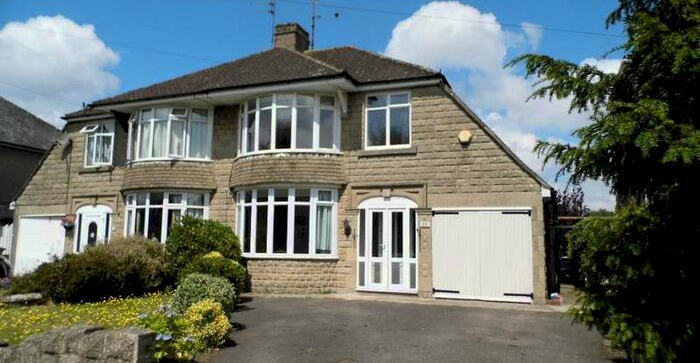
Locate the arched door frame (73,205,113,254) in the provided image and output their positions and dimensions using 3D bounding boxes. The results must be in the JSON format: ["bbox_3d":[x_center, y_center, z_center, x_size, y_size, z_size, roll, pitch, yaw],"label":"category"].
[{"bbox_3d":[-8.044,1.884,15.858,1.533,2.312,0.140,-2,-7,21],"label":"arched door frame"}]

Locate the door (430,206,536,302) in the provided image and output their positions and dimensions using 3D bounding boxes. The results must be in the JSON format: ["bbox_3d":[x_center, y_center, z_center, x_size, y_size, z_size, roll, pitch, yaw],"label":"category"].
[{"bbox_3d":[2.995,1.646,11.516,2.196,2.078,0.120,-2,-7,21],"label":"door"}]

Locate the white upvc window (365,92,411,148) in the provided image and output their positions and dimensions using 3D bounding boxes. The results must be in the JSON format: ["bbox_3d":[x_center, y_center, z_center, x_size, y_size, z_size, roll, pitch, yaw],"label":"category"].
[{"bbox_3d":[0.964,-1.508,12.703,1.187,1.424,0.120,-2,-7,21],"label":"white upvc window"}]

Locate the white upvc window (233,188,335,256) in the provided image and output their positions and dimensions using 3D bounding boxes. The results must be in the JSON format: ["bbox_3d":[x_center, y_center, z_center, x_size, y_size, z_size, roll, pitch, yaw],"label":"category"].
[{"bbox_3d":[-1.856,1.098,13.118,3.070,1.740,0.720,-2,-7,21],"label":"white upvc window"}]

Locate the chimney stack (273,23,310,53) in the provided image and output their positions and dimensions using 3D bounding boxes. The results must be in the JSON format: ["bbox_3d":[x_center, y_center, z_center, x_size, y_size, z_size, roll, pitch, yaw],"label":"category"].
[{"bbox_3d":[-2.092,-5.024,18.545,0.840,1.130,1.180,-2,-7,21],"label":"chimney stack"}]

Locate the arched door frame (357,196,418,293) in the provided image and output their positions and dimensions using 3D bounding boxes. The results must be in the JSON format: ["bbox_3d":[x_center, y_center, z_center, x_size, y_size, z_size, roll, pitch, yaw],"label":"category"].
[{"bbox_3d":[0.920,1.535,12.359,1.533,2.312,0.140,-2,-7,21],"label":"arched door frame"}]

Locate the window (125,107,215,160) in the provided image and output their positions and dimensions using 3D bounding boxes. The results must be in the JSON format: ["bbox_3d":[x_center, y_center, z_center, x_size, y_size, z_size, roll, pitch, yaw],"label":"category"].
[{"bbox_3d":[-5.527,-1.302,14.853,3.110,1.540,0.720,-2,-7,21],"label":"window"}]

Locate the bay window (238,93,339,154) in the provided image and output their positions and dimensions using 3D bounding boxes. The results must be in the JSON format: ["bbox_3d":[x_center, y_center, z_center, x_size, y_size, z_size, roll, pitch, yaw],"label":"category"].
[{"bbox_3d":[-1.821,-1.446,13.406,3.110,1.540,0.720,-2,-7,21],"label":"bay window"}]

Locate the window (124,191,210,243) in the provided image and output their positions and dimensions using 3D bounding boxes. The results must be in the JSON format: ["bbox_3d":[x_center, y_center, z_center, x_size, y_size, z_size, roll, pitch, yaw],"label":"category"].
[{"bbox_3d":[-5.524,1.241,14.550,3.070,1.740,0.720,-2,-7,21],"label":"window"}]

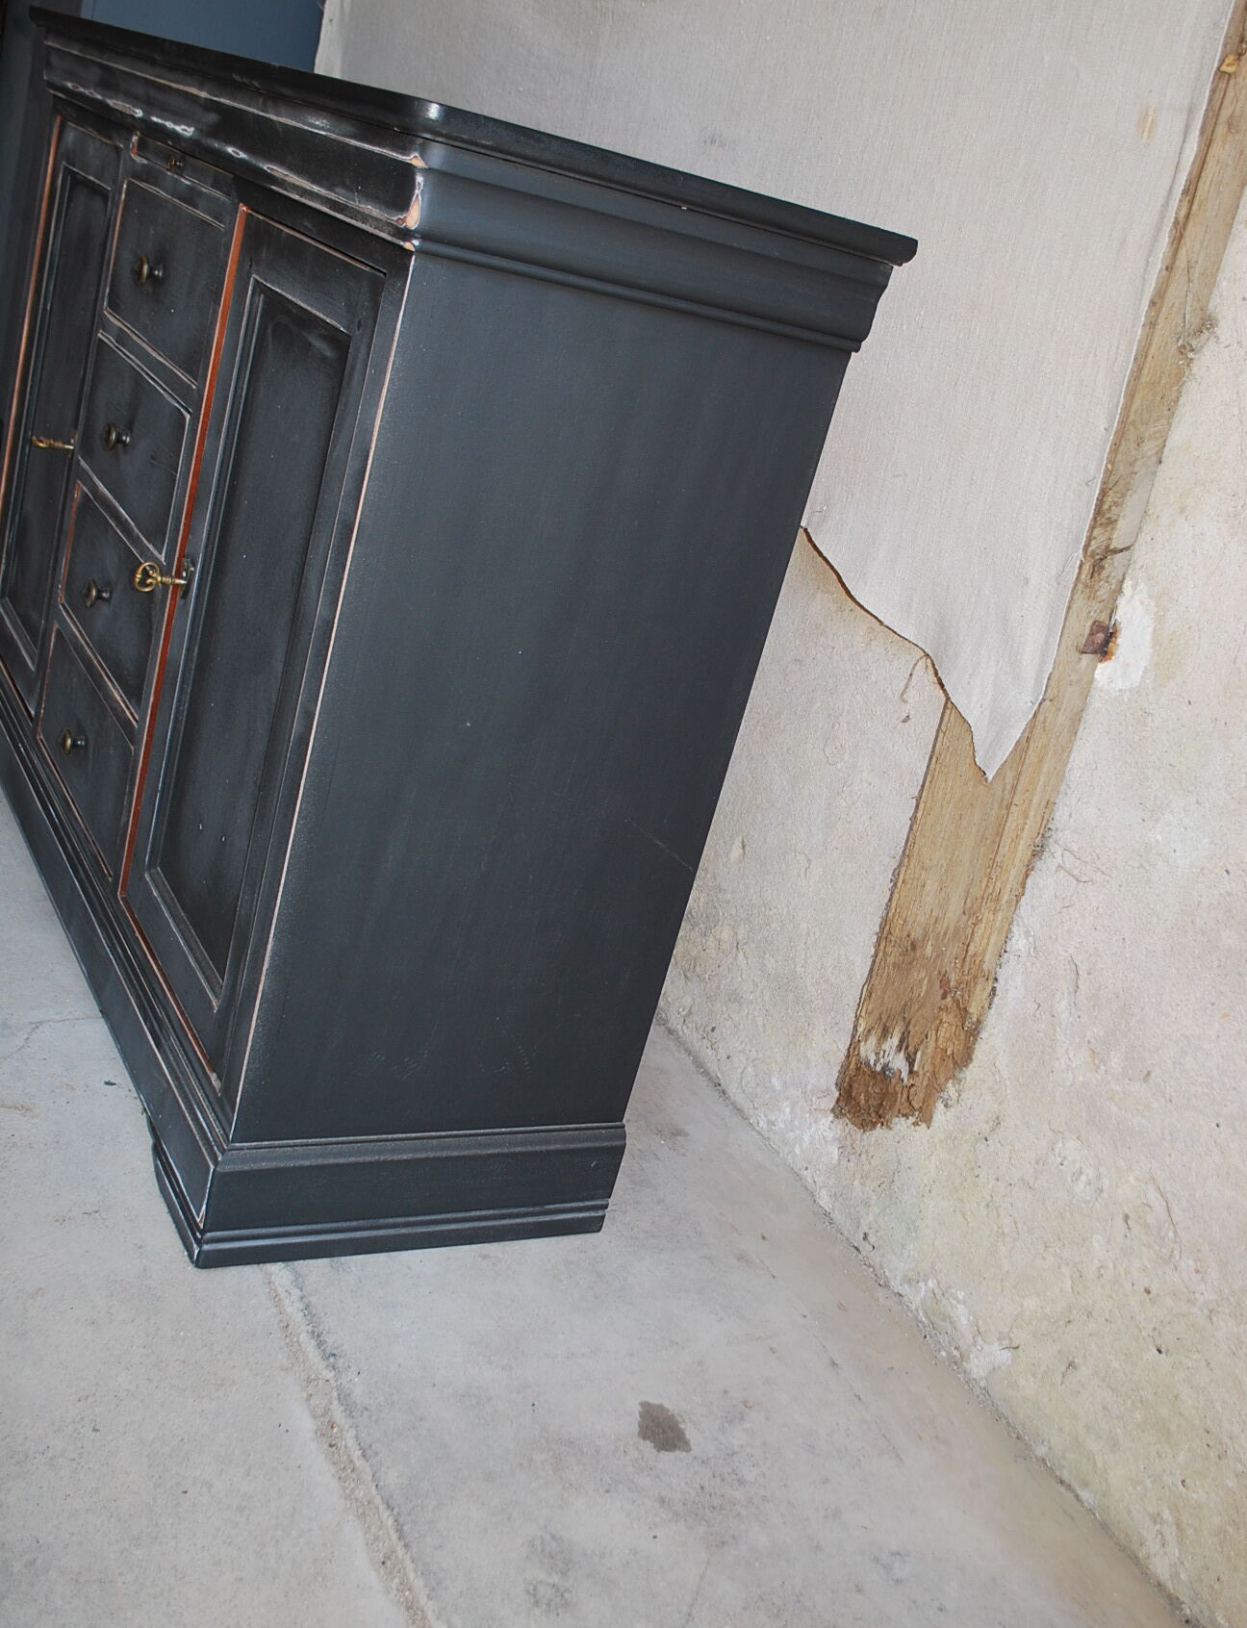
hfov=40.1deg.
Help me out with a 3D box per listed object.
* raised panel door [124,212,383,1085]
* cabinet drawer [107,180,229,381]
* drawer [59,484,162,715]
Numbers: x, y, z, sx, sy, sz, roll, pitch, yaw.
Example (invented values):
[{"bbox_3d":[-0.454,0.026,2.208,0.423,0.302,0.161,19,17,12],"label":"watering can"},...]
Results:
[{"bbox_3d":[-0.366,-0.164,1.630,0.032,0.752,0.402,3,23,-32],"label":"raised panel door"},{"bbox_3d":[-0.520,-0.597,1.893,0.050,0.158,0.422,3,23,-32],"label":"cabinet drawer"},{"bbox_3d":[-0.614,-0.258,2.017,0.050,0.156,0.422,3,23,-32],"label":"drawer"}]

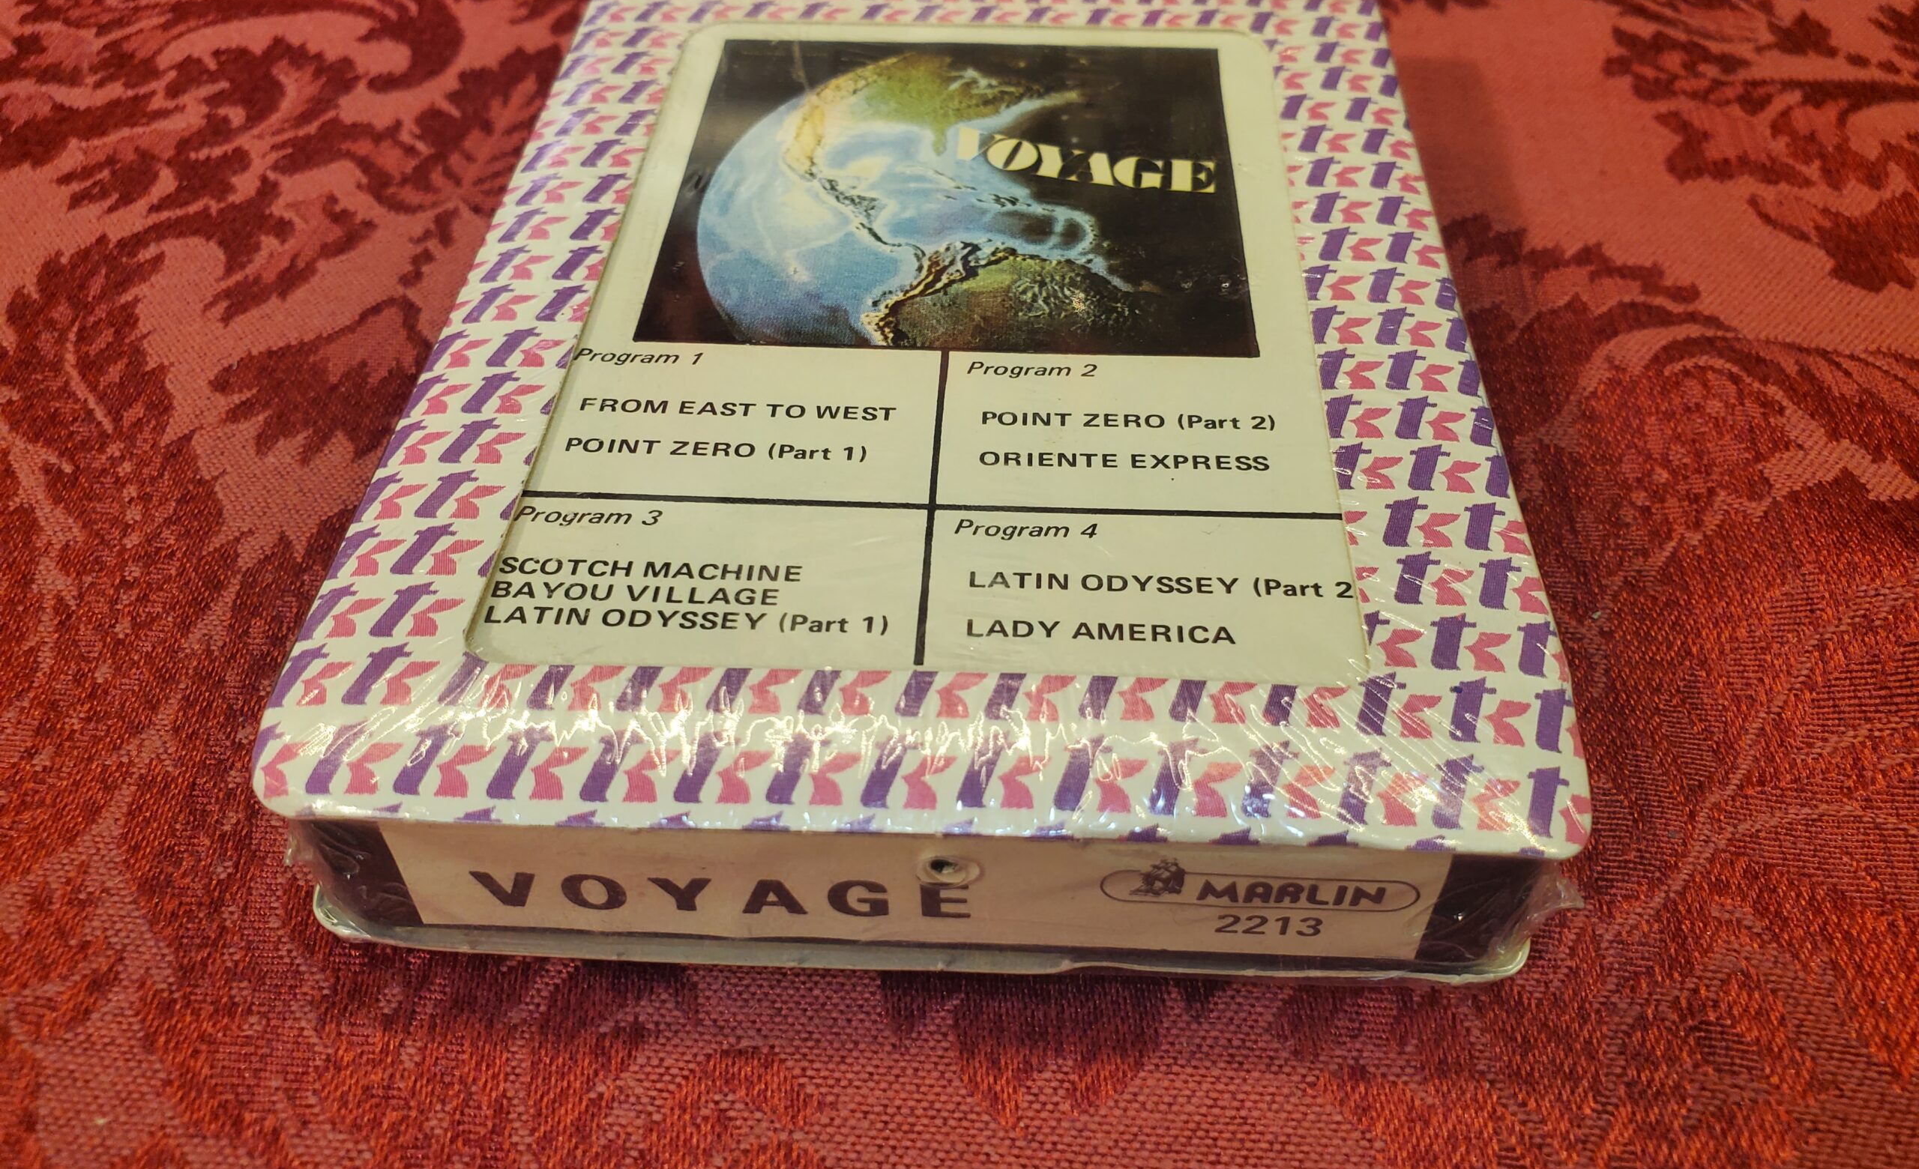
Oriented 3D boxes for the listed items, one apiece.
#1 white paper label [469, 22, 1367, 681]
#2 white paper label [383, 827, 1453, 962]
[{"bbox_3d":[-0.001,-0.033,0.153,0.075,0.002,0.108,2,49,3],"label":"white paper label"},{"bbox_3d":[-0.004,0.025,0.117,0.084,0.018,0.002,2,49,3],"label":"white paper label"}]

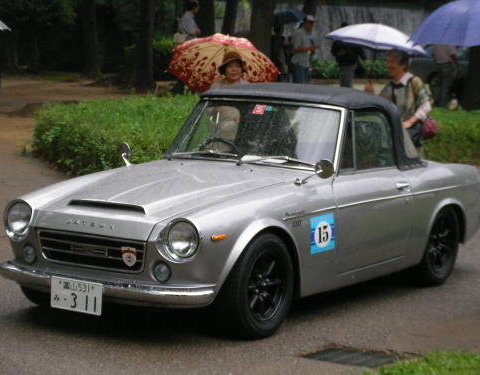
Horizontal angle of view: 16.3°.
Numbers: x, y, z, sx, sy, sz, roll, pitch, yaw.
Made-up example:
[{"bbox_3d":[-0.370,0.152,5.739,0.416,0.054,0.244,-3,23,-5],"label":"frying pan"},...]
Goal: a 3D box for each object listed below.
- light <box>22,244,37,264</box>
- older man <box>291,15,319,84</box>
[{"bbox_3d":[-1.129,0.356,9.061,0.110,0.110,0.060,6,7,31],"label":"light"},{"bbox_3d":[1.057,-2.002,27.590,0.360,1.670,0.480,5,7,23],"label":"older man"}]

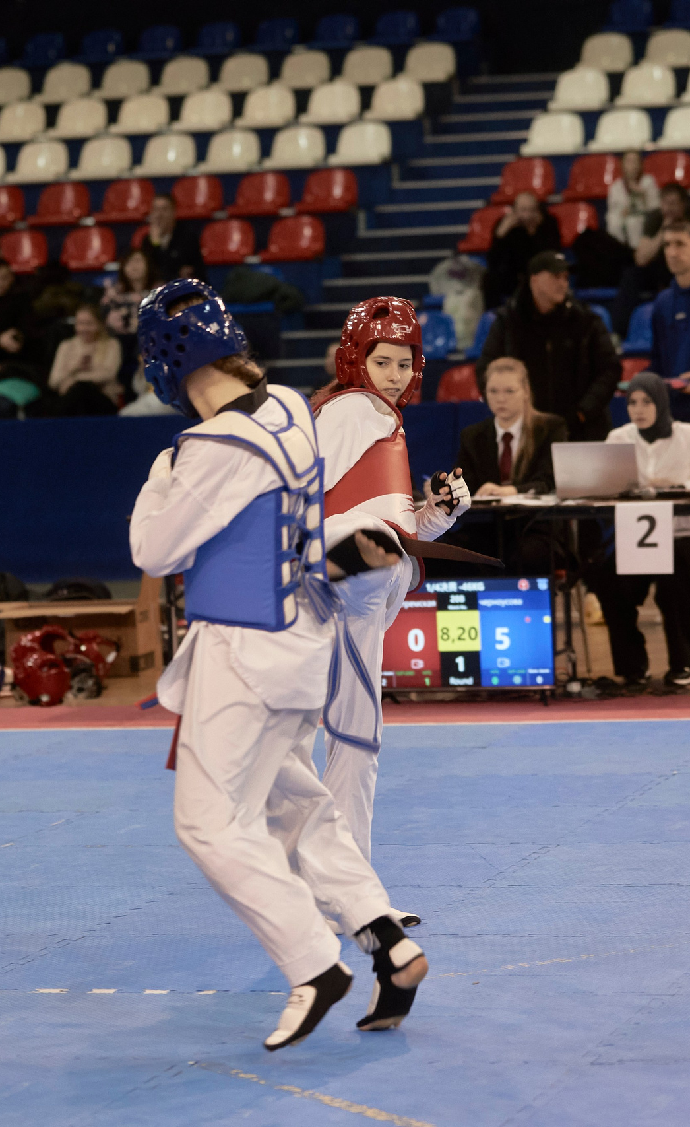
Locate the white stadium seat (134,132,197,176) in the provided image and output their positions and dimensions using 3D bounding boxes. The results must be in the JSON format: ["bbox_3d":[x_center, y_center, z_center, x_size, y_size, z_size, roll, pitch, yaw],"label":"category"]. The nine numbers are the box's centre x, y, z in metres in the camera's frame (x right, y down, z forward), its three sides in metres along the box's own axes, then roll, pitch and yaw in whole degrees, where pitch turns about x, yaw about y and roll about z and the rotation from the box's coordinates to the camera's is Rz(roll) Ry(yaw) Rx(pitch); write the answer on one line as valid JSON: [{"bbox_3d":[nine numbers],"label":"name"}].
[{"bbox_3d":[-1.202,-2.728,28.120,0.360,0.287,0.330,-2,4,16],"label":"white stadium seat"}]

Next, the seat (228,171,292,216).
[{"bbox_3d":[-0.617,-2.638,30.185,0.390,0.310,0.370,-1,4,16],"label":"seat"}]

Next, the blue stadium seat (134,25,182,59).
[{"bbox_3d":[-1.471,-3.971,32.441,0.400,0.300,0.380,-2,4,15],"label":"blue stadium seat"}]

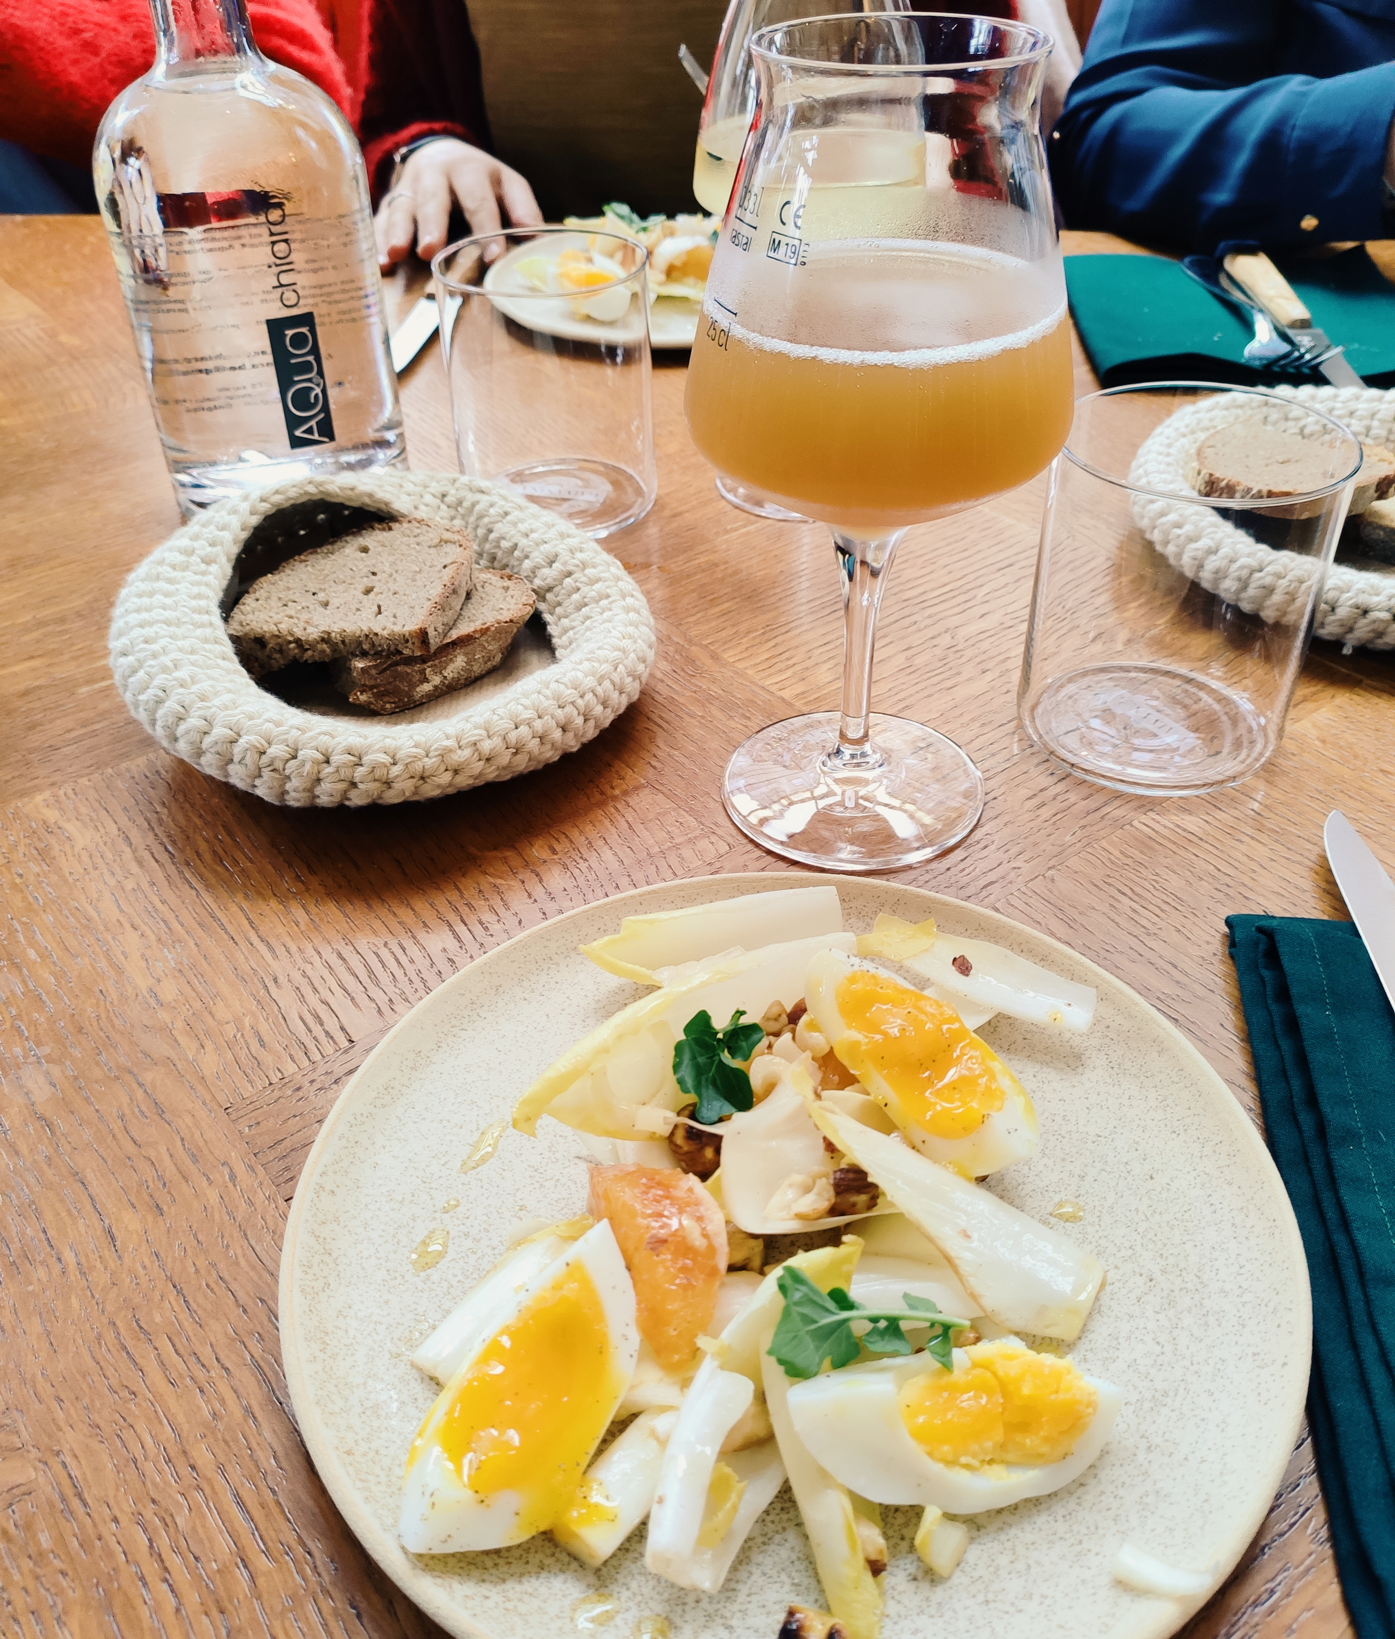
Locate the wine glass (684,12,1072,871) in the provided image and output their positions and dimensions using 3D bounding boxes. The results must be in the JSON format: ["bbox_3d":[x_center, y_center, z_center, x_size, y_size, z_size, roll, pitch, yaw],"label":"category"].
[{"bbox_3d":[0.044,-0.086,0.353,0.094,0.198,0.094,-2,39,0],"label":"wine glass"}]

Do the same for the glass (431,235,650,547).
[{"bbox_3d":[-0.055,-0.164,0.533,0.079,0.097,0.079,-2,39,0],"label":"glass"}]

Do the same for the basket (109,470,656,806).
[{"bbox_3d":[-0.098,-0.064,0.448,0.171,0.050,0.171,-2,39,0],"label":"basket"}]

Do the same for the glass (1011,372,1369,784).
[{"bbox_3d":[0.137,-0.064,0.404,0.079,0.097,0.079,-2,39,0],"label":"glass"}]

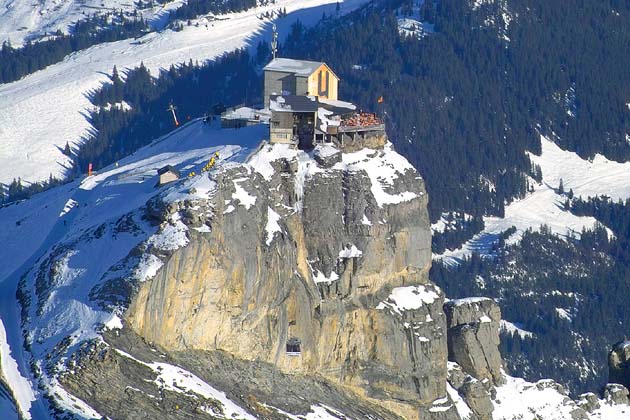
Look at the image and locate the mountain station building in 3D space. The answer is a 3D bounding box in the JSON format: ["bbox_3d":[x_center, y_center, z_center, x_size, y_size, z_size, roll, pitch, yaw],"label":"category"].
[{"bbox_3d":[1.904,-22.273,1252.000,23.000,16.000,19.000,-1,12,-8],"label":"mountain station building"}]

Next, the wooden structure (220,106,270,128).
[{"bbox_3d":[-14.681,-19.565,1258.000,10.500,3.000,7.500,1,12,0],"label":"wooden structure"}]

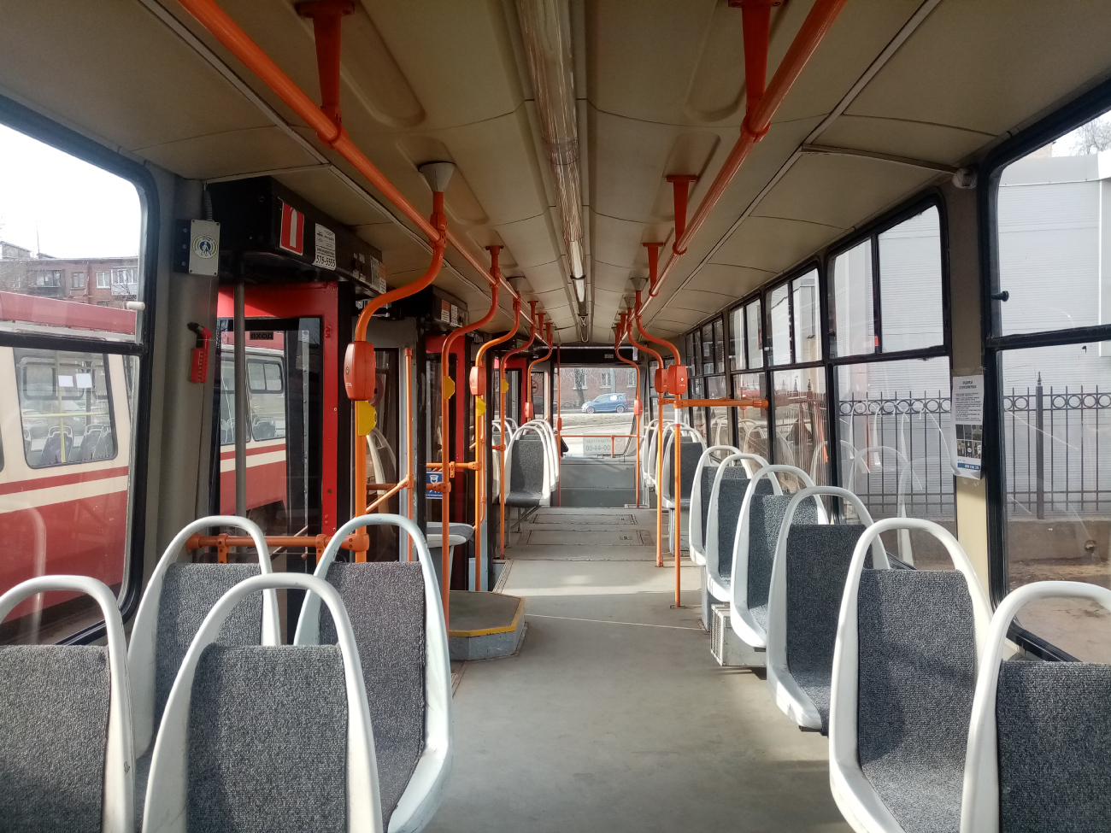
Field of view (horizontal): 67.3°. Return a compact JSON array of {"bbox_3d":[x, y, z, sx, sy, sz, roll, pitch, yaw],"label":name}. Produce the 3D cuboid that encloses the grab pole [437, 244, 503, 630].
[{"bbox_3d":[-0.425,0.208,4.260,0.299,2.143,0.060,0,2,2],"label":"grab pole"}]

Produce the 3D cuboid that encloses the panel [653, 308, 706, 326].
[{"bbox_3d":[1.230,-0.962,8.100,0.430,0.070,1.270,0,1,2],"label":"panel"}]

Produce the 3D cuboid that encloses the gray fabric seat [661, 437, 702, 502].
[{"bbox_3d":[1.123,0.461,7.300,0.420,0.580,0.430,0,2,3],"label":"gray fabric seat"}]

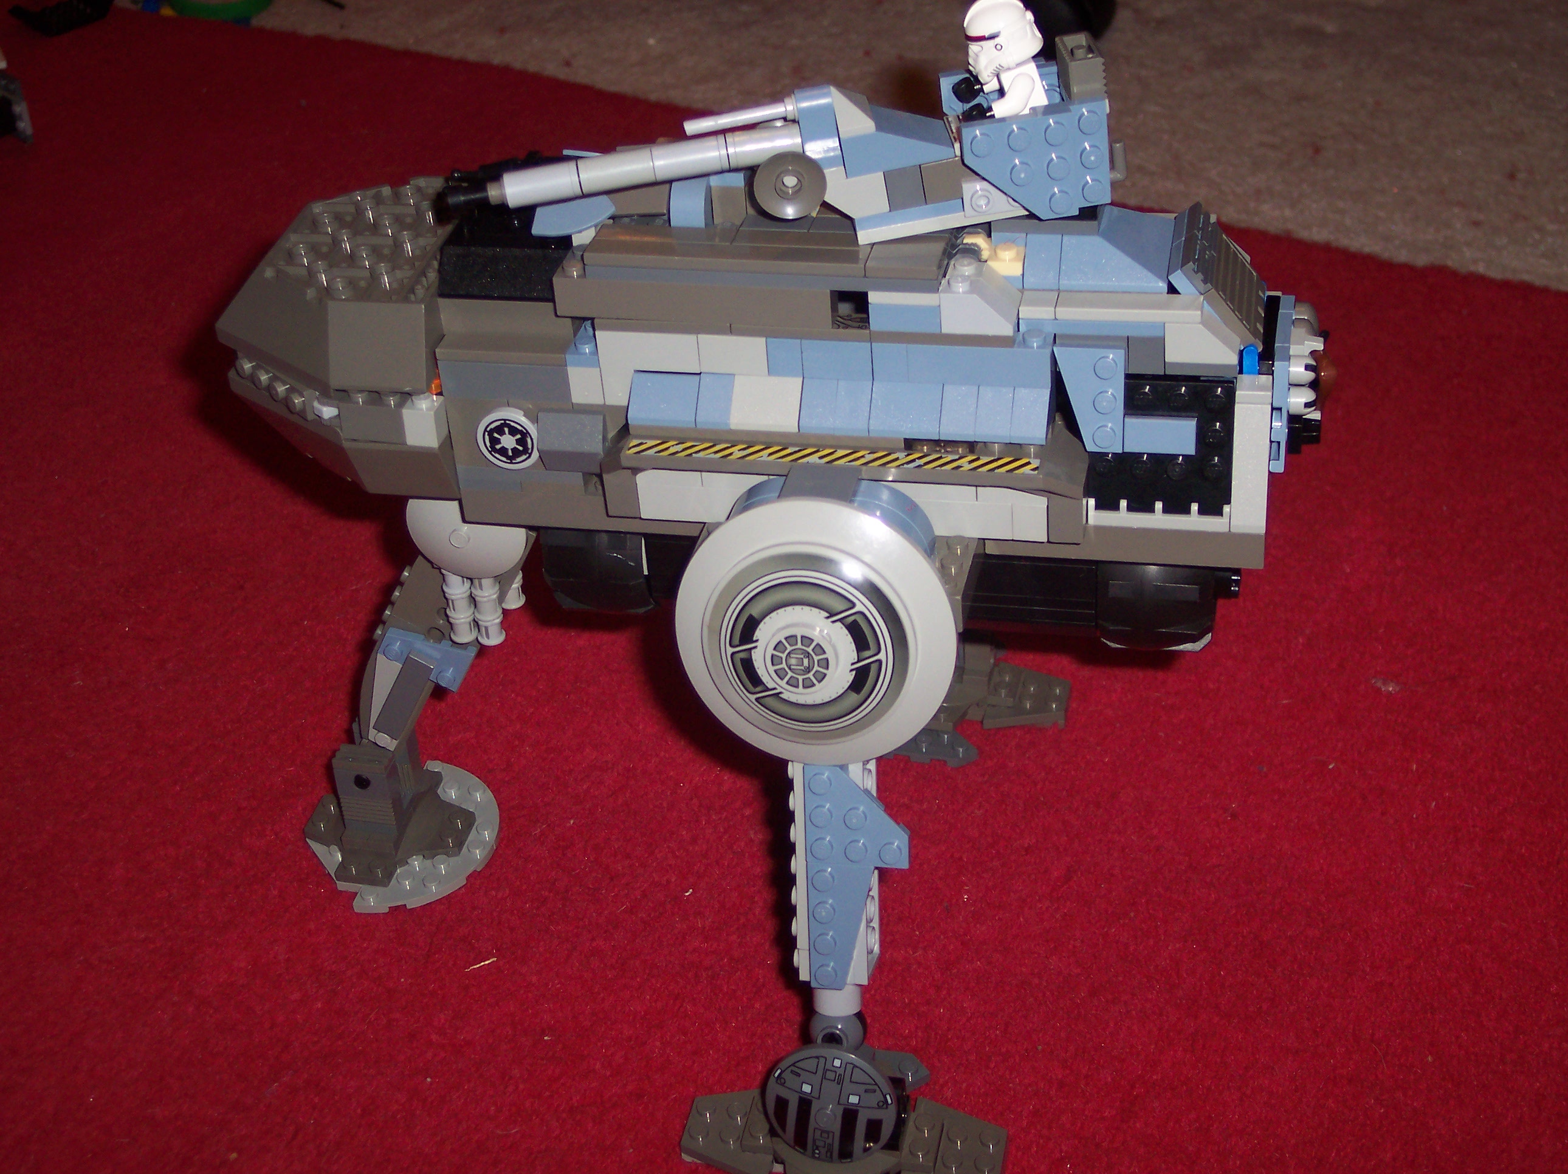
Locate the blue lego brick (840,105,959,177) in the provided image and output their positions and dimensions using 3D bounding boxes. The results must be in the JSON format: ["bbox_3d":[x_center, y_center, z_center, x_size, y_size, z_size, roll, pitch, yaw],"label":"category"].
[{"bbox_3d":[0.025,-0.101,0.513,0.024,0.010,0.016,-11,34,2],"label":"blue lego brick"}]

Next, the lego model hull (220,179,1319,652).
[{"bbox_3d":[-0.007,-0.044,0.566,0.269,0.114,0.084,3,34,12],"label":"lego model hull"}]

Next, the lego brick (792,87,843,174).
[{"bbox_3d":[0.008,-0.102,0.511,0.008,0.013,0.016,-11,34,2],"label":"lego brick"}]

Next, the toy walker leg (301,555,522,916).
[{"bbox_3d":[-0.105,0.029,0.641,0.084,0.114,0.064,3,34,12],"label":"toy walker leg"}]

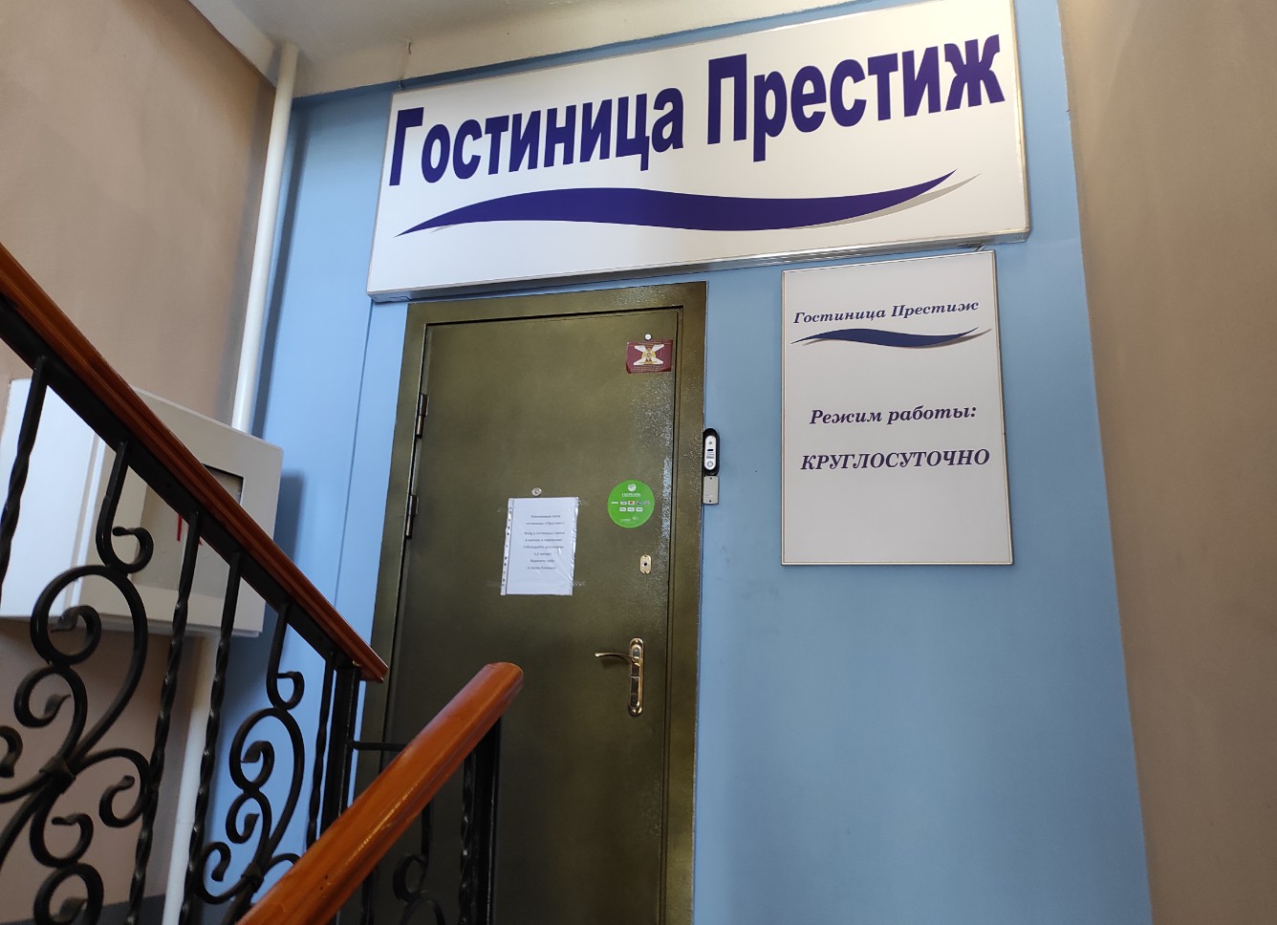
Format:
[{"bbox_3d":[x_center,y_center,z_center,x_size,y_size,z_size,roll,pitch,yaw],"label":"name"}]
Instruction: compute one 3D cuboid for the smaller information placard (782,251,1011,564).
[{"bbox_3d":[0.713,-0.156,2.615,0.604,0.902,0.022,-2,-16,17],"label":"smaller information placard"}]

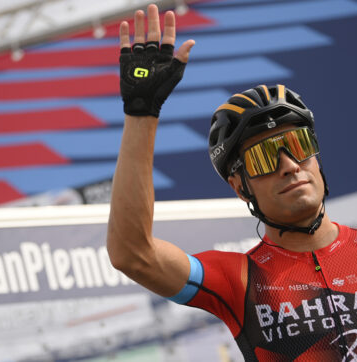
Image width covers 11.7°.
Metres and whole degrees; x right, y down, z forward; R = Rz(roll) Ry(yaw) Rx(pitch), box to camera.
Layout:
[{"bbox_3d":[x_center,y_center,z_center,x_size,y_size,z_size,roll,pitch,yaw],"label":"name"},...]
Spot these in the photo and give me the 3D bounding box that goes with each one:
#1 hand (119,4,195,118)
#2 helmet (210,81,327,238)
[{"bbox_3d":[-0.035,-0.201,2.950,0.125,0.190,0.060,3,-5,-4],"label":"hand"},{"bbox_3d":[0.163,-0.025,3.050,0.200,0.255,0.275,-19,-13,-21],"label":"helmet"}]

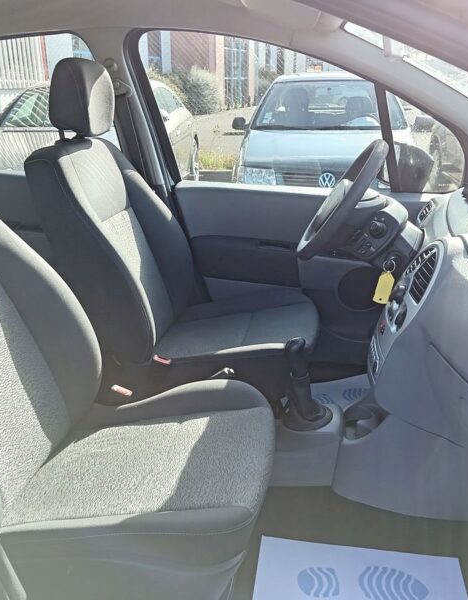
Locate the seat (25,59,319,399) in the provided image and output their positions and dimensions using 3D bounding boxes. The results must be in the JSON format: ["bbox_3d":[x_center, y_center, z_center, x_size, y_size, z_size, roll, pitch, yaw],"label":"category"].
[{"bbox_3d":[-0.129,-0.173,1.658,0.760,0.960,0.520,3,20,9],"label":"seat"}]

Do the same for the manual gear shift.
[{"bbox_3d":[0.176,0.194,1.353,0.105,0.220,0.090,3,20,9],"label":"manual gear shift"}]

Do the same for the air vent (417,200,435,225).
[{"bbox_3d":[0.567,-0.261,1.712,0.040,0.085,0.100,23,22,1],"label":"air vent"}]

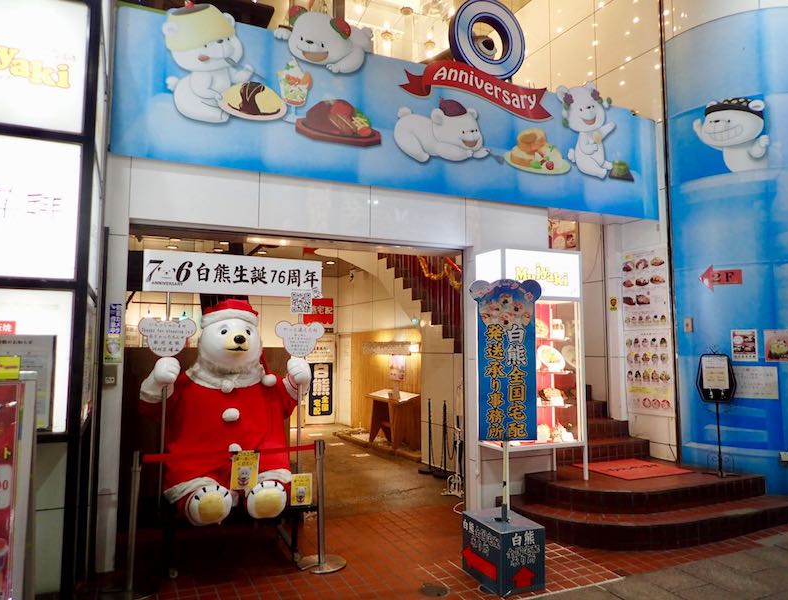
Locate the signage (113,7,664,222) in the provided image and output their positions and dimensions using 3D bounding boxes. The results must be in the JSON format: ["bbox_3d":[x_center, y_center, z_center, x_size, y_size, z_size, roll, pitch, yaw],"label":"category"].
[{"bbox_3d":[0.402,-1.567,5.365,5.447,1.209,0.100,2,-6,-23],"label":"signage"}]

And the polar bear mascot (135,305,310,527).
[{"bbox_3d":[-1.270,0.779,4.431,1.255,1.599,0.857,2,-6,-23],"label":"polar bear mascot"}]

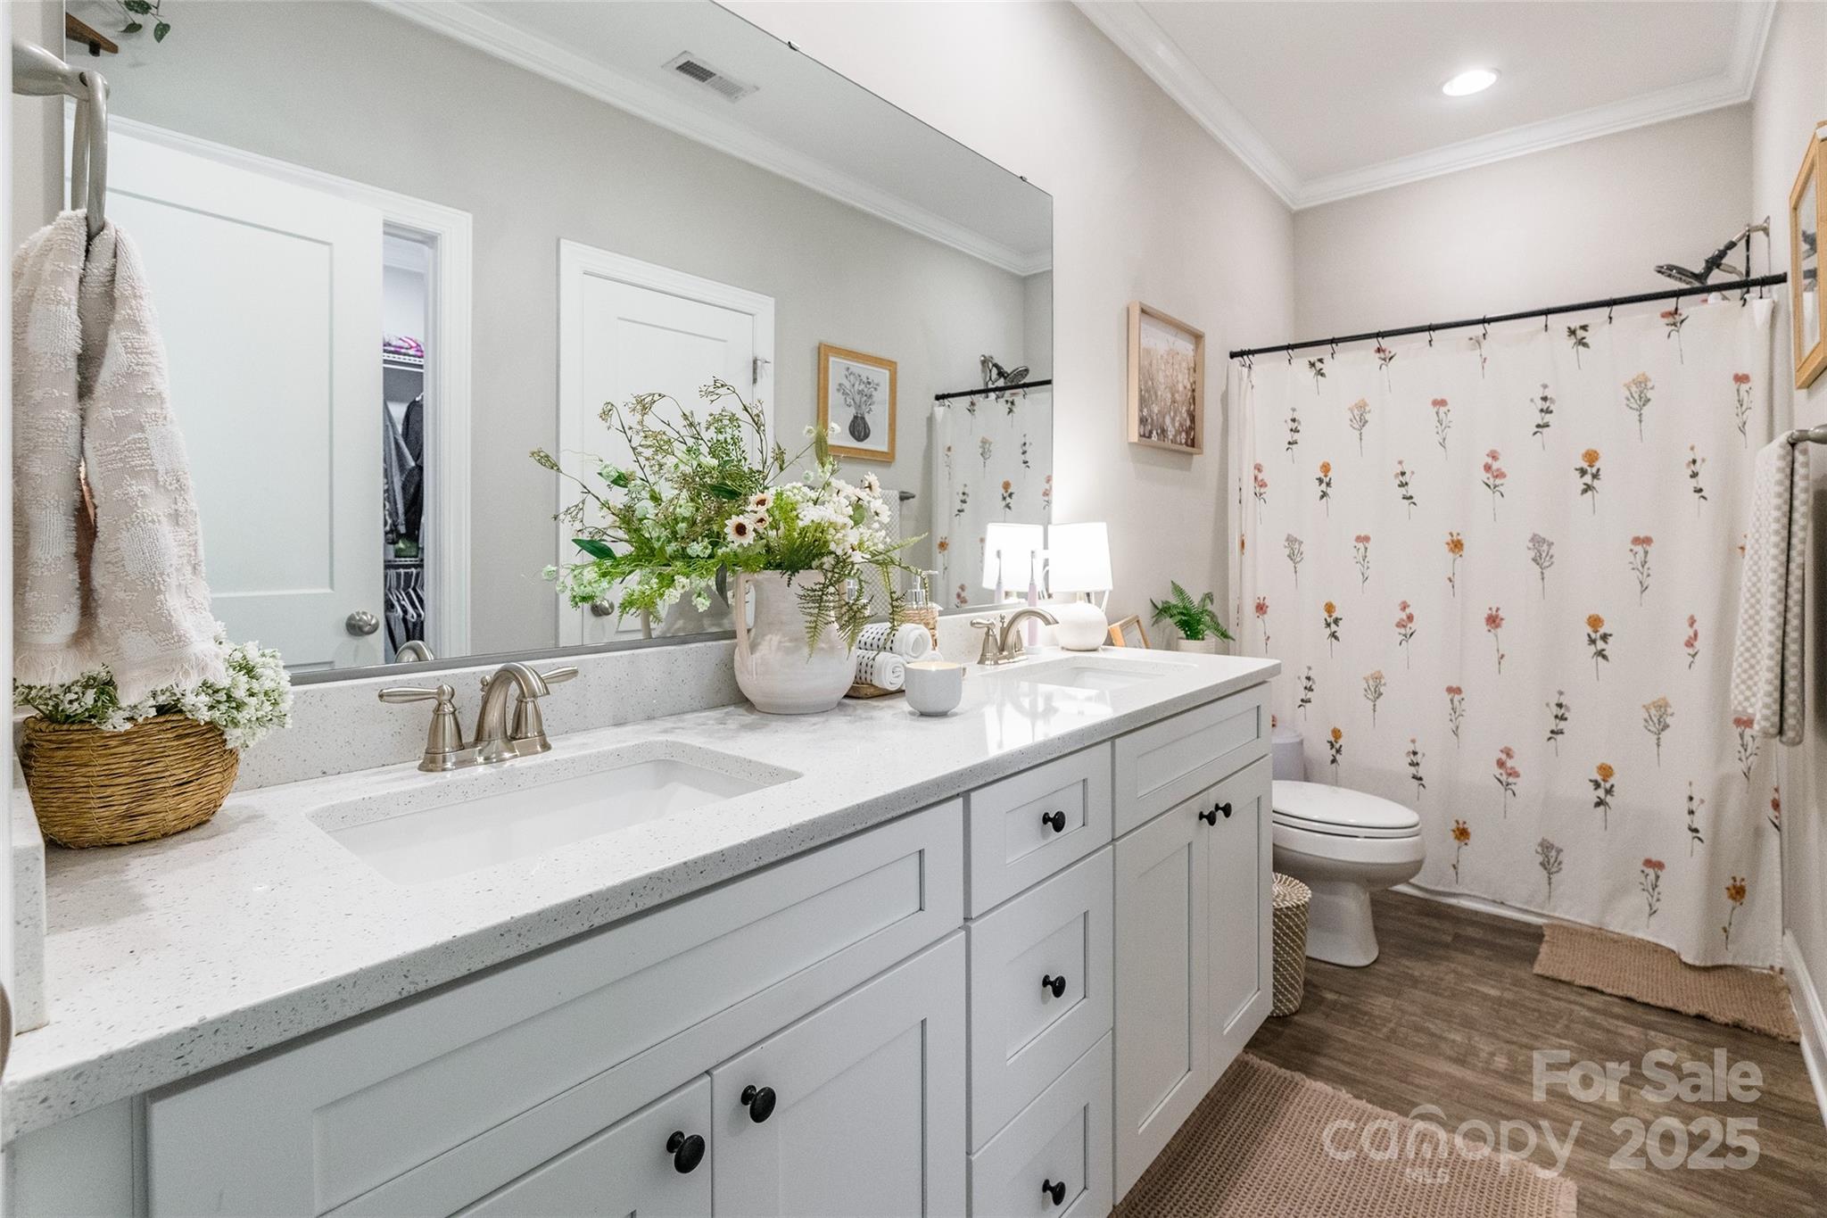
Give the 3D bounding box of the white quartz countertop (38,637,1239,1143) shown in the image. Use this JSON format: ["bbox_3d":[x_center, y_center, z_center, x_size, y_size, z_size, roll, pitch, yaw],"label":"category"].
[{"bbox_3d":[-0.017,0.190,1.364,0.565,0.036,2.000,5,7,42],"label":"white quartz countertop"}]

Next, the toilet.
[{"bbox_3d":[1.149,0.623,2.523,0.740,0.740,0.440,4,6,42],"label":"toilet"}]

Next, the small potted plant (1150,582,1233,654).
[{"bbox_3d":[0.928,0.057,2.691,0.235,0.300,0.240,4,6,42],"label":"small potted plant"}]

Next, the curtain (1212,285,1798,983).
[{"bbox_3d":[1.792,0.006,2.693,1.490,1.820,0.130,4,6,42],"label":"curtain"}]

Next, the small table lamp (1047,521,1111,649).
[{"bbox_3d":[0.441,-0.064,2.150,0.170,0.330,0.170,0,5,0],"label":"small table lamp"}]

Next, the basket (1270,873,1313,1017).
[{"bbox_3d":[0.962,0.893,2.199,0.235,0.265,0.235,4,6,42],"label":"basket"}]

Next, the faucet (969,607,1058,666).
[{"bbox_3d":[0.256,0.059,1.915,0.158,0.128,0.245,4,6,42],"label":"faucet"}]

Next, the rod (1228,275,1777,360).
[{"bbox_3d":[1.834,-0.958,2.733,1.510,0.030,0.030,4,6,42],"label":"rod"}]

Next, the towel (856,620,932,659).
[{"bbox_3d":[-0.055,0.050,1.569,0.190,0.073,0.078,4,6,42],"label":"towel"}]

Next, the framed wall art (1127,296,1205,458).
[{"bbox_3d":[0.866,-0.776,2.759,0.045,0.435,0.490,4,6,42],"label":"framed wall art"}]

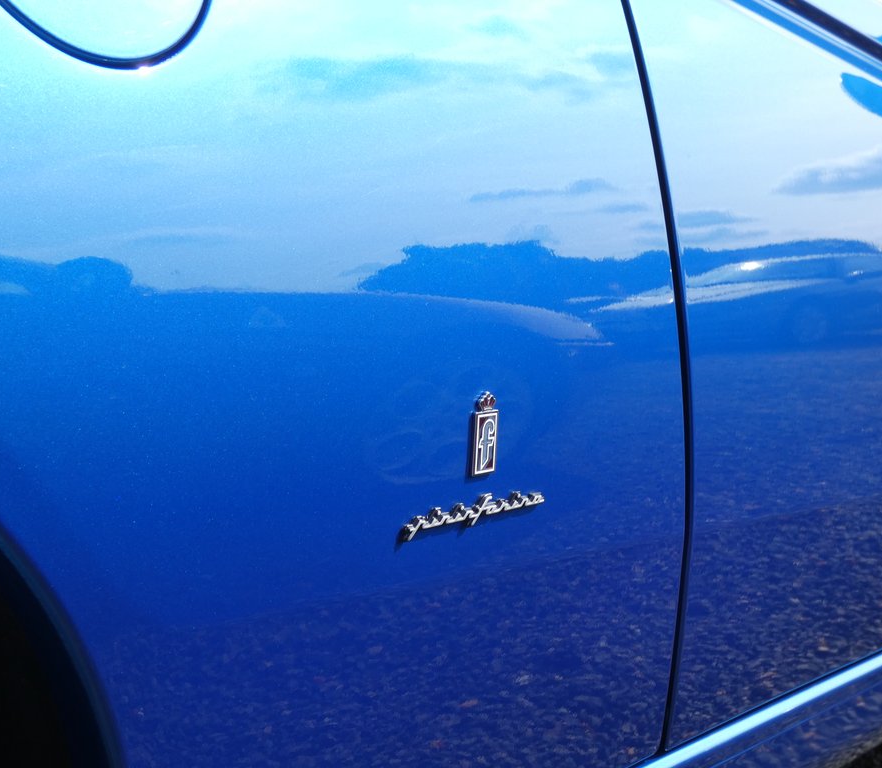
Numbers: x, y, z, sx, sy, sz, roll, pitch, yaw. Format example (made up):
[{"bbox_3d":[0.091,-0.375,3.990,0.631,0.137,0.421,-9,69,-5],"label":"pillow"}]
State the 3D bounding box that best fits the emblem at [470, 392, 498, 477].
[{"bbox_3d":[0.027,0.031,1.020,0.004,0.053,0.019,13,16,43],"label":"emblem"}]

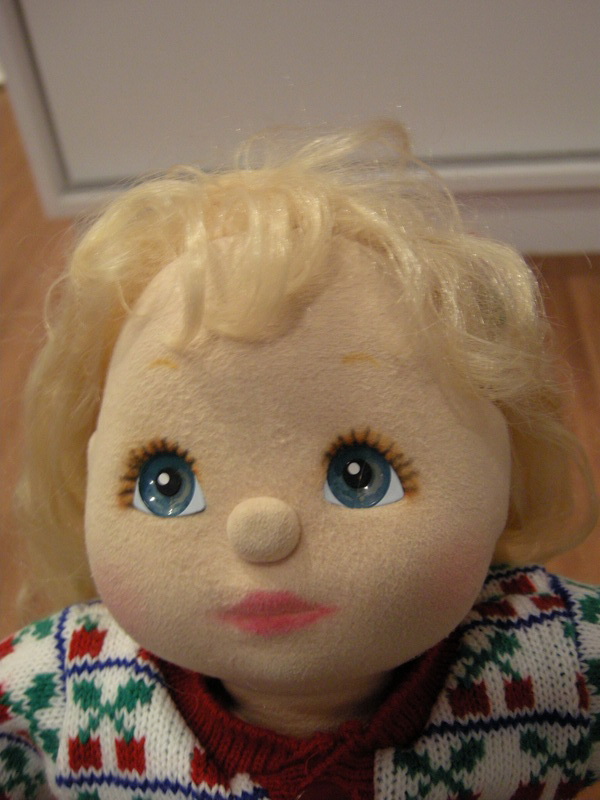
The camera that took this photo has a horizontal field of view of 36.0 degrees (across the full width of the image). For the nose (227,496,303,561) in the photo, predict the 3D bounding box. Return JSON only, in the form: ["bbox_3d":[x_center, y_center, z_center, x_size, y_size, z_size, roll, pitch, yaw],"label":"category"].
[{"bbox_3d":[-0.009,0.032,0.225,0.018,0.016,0.011,-1,11,8],"label":"nose"}]

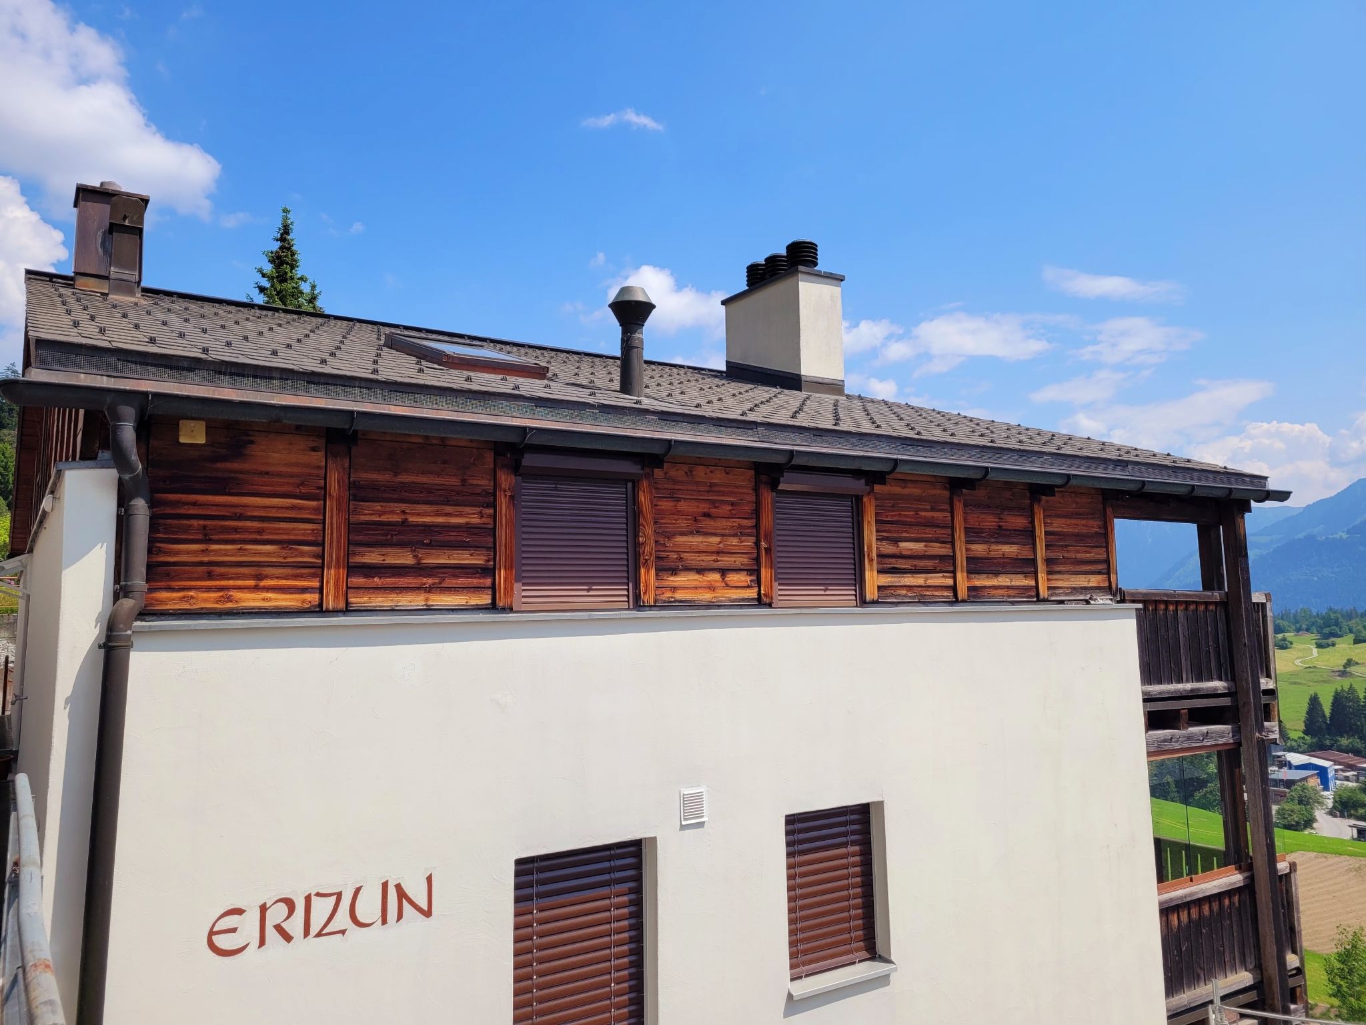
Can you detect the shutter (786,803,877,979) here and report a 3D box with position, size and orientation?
[{"bbox_3d":[1.003,2.605,7.182,0.848,1.076,0.100,4,-8,-32],"label":"shutter"}]

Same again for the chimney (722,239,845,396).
[{"bbox_3d":[1.416,-2.646,14.793,0.821,2.308,1.778,4,-9,-33],"label":"chimney"}]

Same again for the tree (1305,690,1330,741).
[{"bbox_3d":[197.878,63.740,320.000,8.000,16.000,8.000,4,-8,-32],"label":"tree"}]

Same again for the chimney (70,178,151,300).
[{"bbox_3d":[-5.897,-2.796,10.588,0.644,1.440,1.050,4,-9,-33],"label":"chimney"}]

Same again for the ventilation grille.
[{"bbox_3d":[0.081,1.853,6.493,0.189,0.215,0.040,4,-8,-32],"label":"ventilation grille"}]

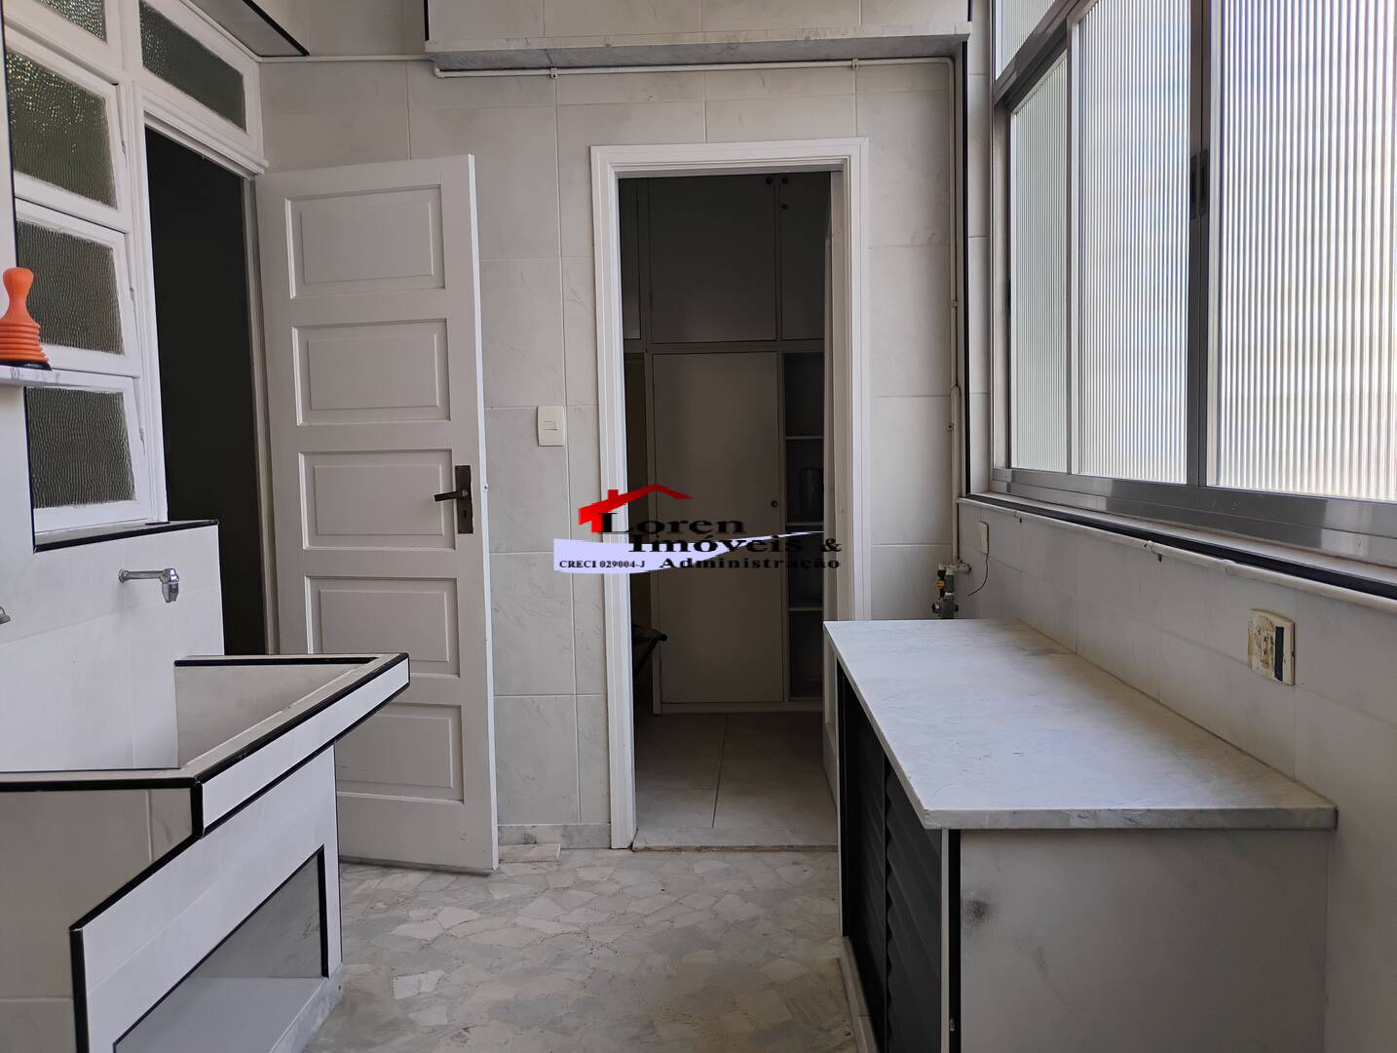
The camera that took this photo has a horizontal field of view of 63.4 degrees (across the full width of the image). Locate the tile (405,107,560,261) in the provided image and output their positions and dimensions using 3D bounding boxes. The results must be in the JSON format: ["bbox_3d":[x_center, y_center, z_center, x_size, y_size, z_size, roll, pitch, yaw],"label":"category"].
[{"bbox_3d":[-0.649,-1.046,3.445,0.450,0.450,0.012,-1,4,2],"label":"tile"}]

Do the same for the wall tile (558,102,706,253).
[{"bbox_3d":[-0.197,-1.049,3.424,0.450,0.450,0.012,-1,4,2],"label":"wall tile"}]

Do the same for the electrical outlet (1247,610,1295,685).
[{"bbox_3d":[0.745,0.156,1.472,0.013,0.080,0.115,-1,4,2],"label":"electrical outlet"}]

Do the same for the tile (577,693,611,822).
[{"bbox_3d":[-0.327,0.730,3.557,0.099,0.410,0.012,-1,4,2],"label":"tile"}]

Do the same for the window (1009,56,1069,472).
[{"bbox_3d":[0.869,-0.629,2.893,0.024,0.975,0.545,-1,4,2],"label":"window"}]

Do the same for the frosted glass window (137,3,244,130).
[{"bbox_3d":[-1.355,-1.229,3.060,0.020,0.165,0.590,-1,4,2],"label":"frosted glass window"}]

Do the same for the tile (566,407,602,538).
[{"bbox_3d":[-0.349,-0.147,3.501,0.103,0.450,0.010,-1,4,3],"label":"tile"}]

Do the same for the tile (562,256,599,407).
[{"bbox_3d":[-0.358,-0.596,3.461,0.104,0.450,0.012,-1,4,2],"label":"tile"}]

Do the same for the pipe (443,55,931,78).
[{"bbox_3d":[-0.038,-1.374,3.381,1.530,0.030,0.030,-1,4,2],"label":"pipe"}]

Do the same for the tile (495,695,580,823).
[{"bbox_3d":[-0.602,0.736,3.564,0.450,0.410,0.012,-1,4,2],"label":"tile"}]

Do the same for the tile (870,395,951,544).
[{"bbox_3d":[0.649,-0.170,3.466,0.258,0.450,0.012,-1,4,2],"label":"tile"}]

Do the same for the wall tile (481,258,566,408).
[{"bbox_3d":[-0.635,-0.590,3.468,0.450,0.450,0.012,-1,4,2],"label":"wall tile"}]

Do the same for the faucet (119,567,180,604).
[{"bbox_3d":[-1.134,0.123,2.351,0.127,0.076,0.037,-1,4,2],"label":"faucet"}]

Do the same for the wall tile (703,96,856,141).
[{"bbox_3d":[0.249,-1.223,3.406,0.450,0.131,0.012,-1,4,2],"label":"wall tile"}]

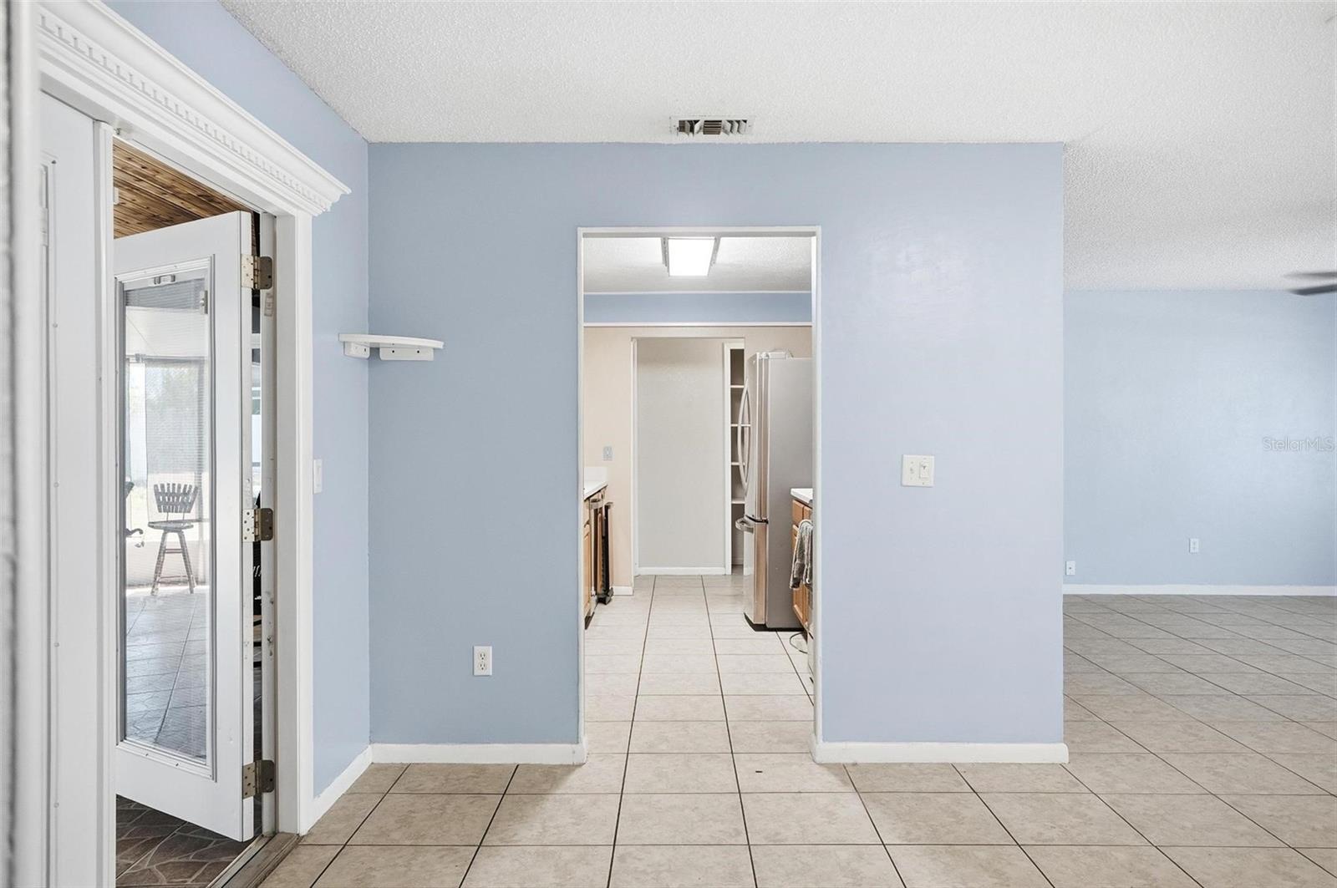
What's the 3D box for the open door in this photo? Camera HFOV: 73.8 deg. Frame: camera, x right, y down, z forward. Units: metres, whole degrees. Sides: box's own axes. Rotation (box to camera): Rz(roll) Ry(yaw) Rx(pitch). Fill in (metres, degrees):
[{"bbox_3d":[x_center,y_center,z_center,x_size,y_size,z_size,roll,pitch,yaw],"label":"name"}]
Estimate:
[{"bbox_3d":[-1.702,0.259,3.047,0.850,1.987,0.045,0,0,31],"label":"open door"}]

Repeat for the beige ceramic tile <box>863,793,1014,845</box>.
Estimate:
[{"bbox_3d":[0.883,1.255,2.972,0.413,0.010,0.400,0,1,1],"label":"beige ceramic tile"}]

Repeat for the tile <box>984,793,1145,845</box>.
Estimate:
[{"bbox_3d":[1.299,1.245,2.952,0.414,0.010,0.402,0,0,1],"label":"tile"}]

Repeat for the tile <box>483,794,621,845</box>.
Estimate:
[{"bbox_3d":[-0.377,1.248,2.972,0.414,0.010,0.402,0,0,1],"label":"tile"}]

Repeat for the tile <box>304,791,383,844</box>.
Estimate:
[{"bbox_3d":[-1.082,1.257,2.985,0.155,0.010,0.405,0,0,0],"label":"tile"}]

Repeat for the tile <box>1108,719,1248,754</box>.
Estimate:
[{"bbox_3d":[2.164,1.248,3.782,0.425,0.010,0.402,0,0,0],"label":"tile"}]

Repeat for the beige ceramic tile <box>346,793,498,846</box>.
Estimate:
[{"bbox_3d":[-0.797,1.259,2.987,0.413,0.010,0.400,0,1,1],"label":"beige ceramic tile"}]

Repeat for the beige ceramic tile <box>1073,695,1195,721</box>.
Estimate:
[{"bbox_3d":[2.154,1.239,4.162,0.413,0.010,0.400,0,1,1],"label":"beige ceramic tile"}]

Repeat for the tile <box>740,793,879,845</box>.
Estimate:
[{"bbox_3d":[0.461,1.246,2.962,0.414,0.010,0.402,0,0,1],"label":"tile"}]

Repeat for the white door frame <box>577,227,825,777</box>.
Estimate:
[{"bbox_3d":[0.124,0.204,3.531,0.949,2.087,0.120,0,0,0],"label":"white door frame"}]

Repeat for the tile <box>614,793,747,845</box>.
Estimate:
[{"bbox_3d":[0.042,1.247,2.967,0.414,0.010,0.402,0,0,1],"label":"tile"}]

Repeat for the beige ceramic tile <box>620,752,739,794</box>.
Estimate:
[{"bbox_3d":[0.047,1.253,3.380,0.413,0.010,0.400,0,1,1],"label":"beige ceramic tile"}]

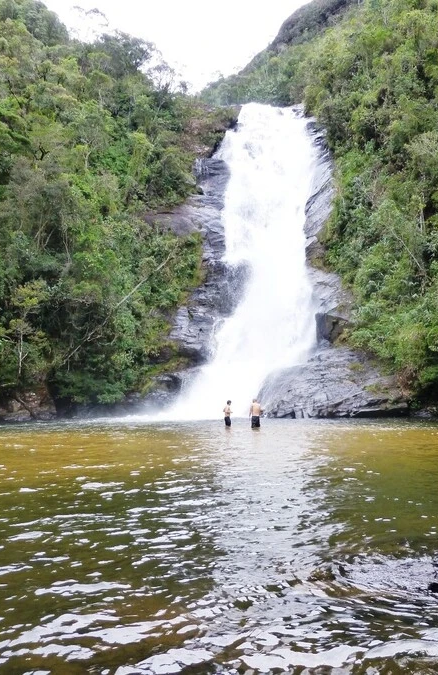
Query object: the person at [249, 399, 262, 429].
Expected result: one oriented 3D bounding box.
[{"bbox_3d":[1.660,3.606,27.927,0.550,1.700,0.350,0,-5,6],"label":"person"}]

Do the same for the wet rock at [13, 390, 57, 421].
[{"bbox_3d":[-10.453,3.838,35.500,2.247,1.635,1.900,2,-5,-23],"label":"wet rock"}]

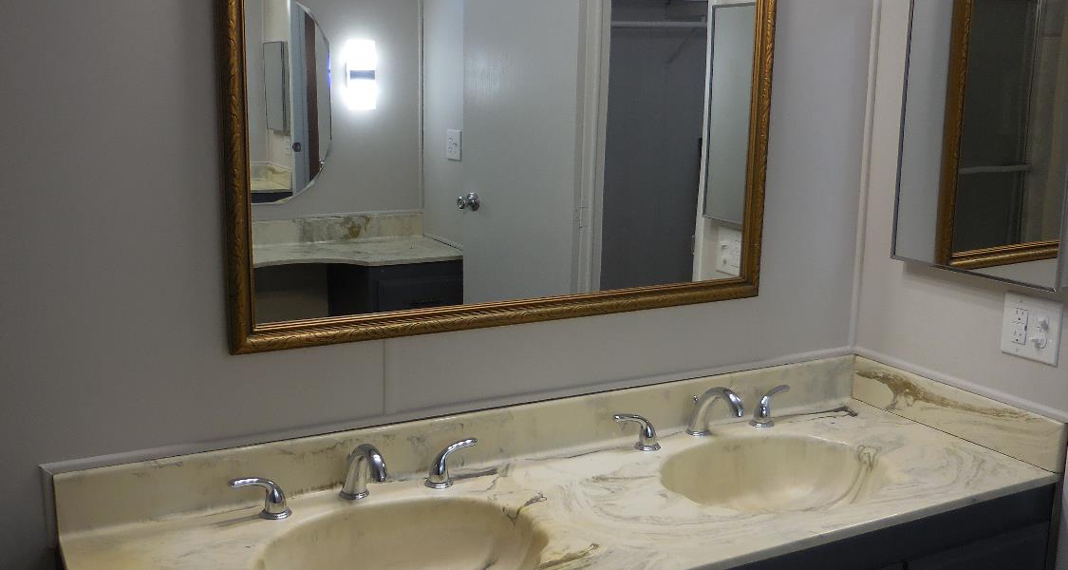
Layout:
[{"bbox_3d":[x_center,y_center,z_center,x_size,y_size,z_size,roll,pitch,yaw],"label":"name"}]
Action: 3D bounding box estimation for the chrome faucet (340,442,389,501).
[{"bbox_3d":[-0.279,0.308,1.675,0.055,0.111,0.158,-5,12,-29],"label":"chrome faucet"}]

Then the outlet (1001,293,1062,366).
[{"bbox_3d":[0.926,0.081,1.920,0.012,0.117,0.120,-4,12,-26],"label":"outlet"}]

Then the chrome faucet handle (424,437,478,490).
[{"bbox_3d":[-0.143,0.308,1.792,0.100,0.072,0.054,-5,12,-29],"label":"chrome faucet handle"}]

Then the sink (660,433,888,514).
[{"bbox_3d":[0.432,0.405,1.888,0.444,0.136,0.357,-5,12,-29],"label":"sink"}]

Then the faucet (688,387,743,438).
[{"bbox_3d":[0.361,0.252,2.029,0.055,0.111,0.158,-5,12,-29],"label":"faucet"}]

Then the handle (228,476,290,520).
[{"bbox_3d":[-0.435,0.333,1.632,0.100,0.072,0.054,-5,12,-29],"label":"handle"}]

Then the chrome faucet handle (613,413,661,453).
[{"bbox_3d":[0.197,0.280,1.974,0.100,0.072,0.054,-5,12,-29],"label":"chrome faucet handle"}]

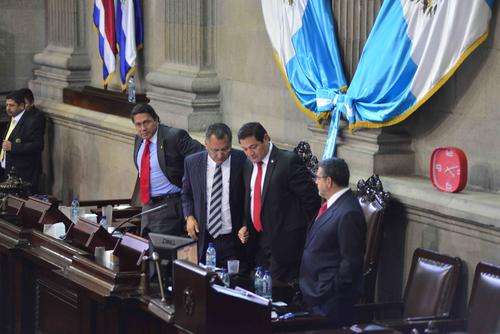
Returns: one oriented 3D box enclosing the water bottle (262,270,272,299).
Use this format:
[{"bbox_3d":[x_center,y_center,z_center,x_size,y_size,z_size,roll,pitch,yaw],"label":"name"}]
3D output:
[{"bbox_3d":[0.117,0.774,12.213,0.064,0.190,0.064,6,10,40],"label":"water bottle"}]

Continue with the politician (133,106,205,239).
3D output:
[{"bbox_3d":[-0.583,0.397,13.802,0.570,1.740,0.400,6,9,41],"label":"politician"}]

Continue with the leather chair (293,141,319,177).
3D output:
[{"bbox_3d":[0.223,0.522,13.793,0.680,1.400,0.660,-4,9,-30],"label":"leather chair"}]

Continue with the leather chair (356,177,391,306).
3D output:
[{"bbox_3d":[0.466,0.778,11.641,0.660,1.420,0.630,-3,7,-24],"label":"leather chair"}]

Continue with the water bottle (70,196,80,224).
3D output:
[{"bbox_3d":[-1.345,0.341,14.464,0.066,0.240,0.066,-3,7,-24],"label":"water bottle"}]

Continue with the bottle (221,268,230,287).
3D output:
[{"bbox_3d":[-0.158,0.761,12.213,0.064,0.190,0.064,0,8,0],"label":"bottle"}]

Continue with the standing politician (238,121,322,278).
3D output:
[{"bbox_3d":[0.184,0.555,13.112,0.560,1.700,0.400,6,10,38],"label":"standing politician"}]

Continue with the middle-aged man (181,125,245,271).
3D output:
[{"bbox_3d":[-0.248,0.524,13.610,0.520,1.660,0.380,1,8,8],"label":"middle-aged man"}]

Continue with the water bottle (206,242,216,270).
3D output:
[{"bbox_3d":[-0.261,0.615,12.713,0.065,0.195,0.065,0,8,0],"label":"water bottle"}]

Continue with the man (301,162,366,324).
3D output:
[{"bbox_3d":[0.503,0.775,11.398,0.370,1.670,0.490,-2,7,-16],"label":"man"}]

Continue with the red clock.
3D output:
[{"bbox_3d":[1.400,0.024,13.220,0.080,0.310,0.300,-5,9,-36],"label":"red clock"}]

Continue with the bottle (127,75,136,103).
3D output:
[{"bbox_3d":[-1.090,-0.721,17.300,0.067,0.248,0.067,-3,7,-24],"label":"bottle"}]

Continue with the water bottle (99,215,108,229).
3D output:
[{"bbox_3d":[-1.045,0.461,13.414,0.066,0.240,0.066,-3,7,-24],"label":"water bottle"}]

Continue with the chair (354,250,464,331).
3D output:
[{"bbox_3d":[0.863,1.054,11.015,0.640,1.060,0.590,-3,7,-24],"label":"chair"}]

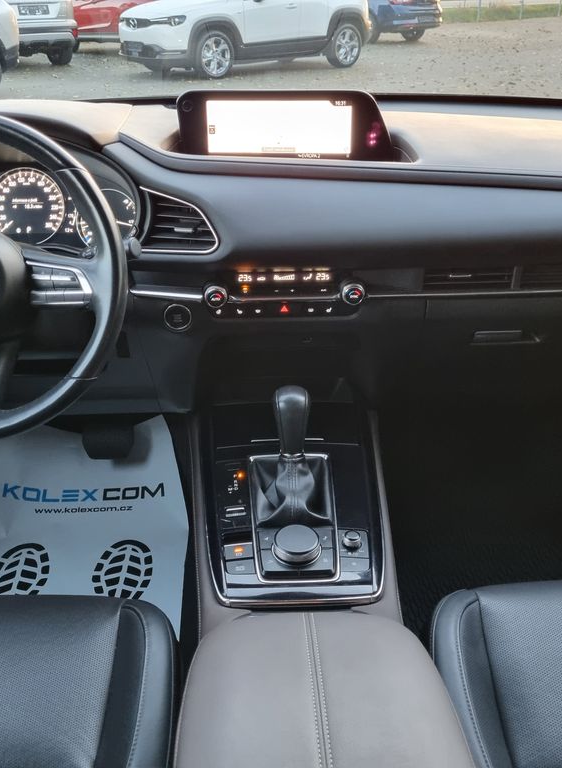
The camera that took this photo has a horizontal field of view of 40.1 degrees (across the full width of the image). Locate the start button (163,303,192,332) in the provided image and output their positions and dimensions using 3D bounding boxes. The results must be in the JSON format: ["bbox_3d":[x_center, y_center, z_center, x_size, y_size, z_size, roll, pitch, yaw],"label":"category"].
[{"bbox_3d":[-0.147,-0.094,1.091,0.038,0.038,0.018,4,23,8],"label":"start button"}]

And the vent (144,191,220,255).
[{"bbox_3d":[-0.137,-0.216,1.035,0.105,0.090,0.045,2,19,5],"label":"vent"}]

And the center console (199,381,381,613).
[{"bbox_3d":[0.012,0.088,0.907,0.195,0.125,0.320,-2,39,-2],"label":"center console"}]

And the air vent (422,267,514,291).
[{"bbox_3d":[0.264,-0.147,1.082,0.124,0.036,0.030,-2,22,-2],"label":"air vent"}]

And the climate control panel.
[{"bbox_3d":[0.005,-0.126,1.072,0.222,0.068,0.040,-2,15,-2],"label":"climate control panel"}]

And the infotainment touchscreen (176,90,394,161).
[{"bbox_3d":[0.006,-0.378,1.123,0.312,0.104,0.035,1,22,4],"label":"infotainment touchscreen"}]

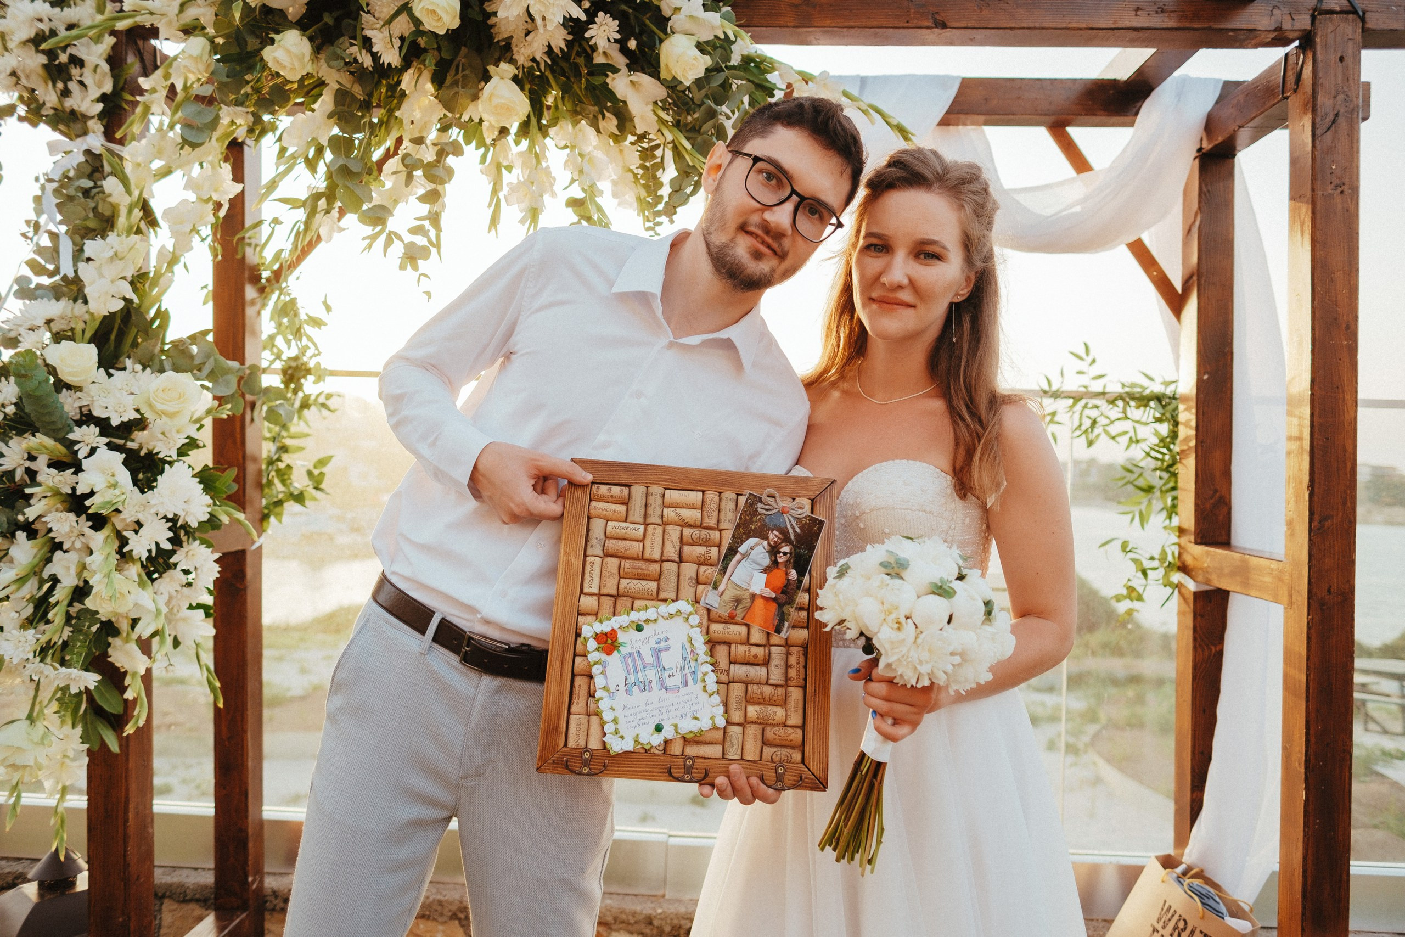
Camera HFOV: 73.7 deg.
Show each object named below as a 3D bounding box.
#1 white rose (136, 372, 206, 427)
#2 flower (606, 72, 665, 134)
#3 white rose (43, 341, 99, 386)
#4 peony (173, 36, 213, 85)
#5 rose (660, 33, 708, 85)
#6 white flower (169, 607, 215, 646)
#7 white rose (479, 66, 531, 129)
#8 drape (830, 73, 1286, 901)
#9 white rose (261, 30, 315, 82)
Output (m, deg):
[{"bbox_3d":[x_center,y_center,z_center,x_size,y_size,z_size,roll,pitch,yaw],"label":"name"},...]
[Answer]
[{"bbox_3d":[-0.806,-0.106,1.420,0.104,0.082,0.080,0,-9,-24],"label":"white rose"},{"bbox_3d":[-0.107,-0.595,1.520,0.096,0.099,0.080,0,12,-18],"label":"flower"},{"bbox_3d":[-0.985,-0.163,1.460,0.087,0.067,0.075,0,-14,-24],"label":"white rose"},{"bbox_3d":[-0.847,-0.679,1.560,0.065,0.079,0.065,0,14,-12],"label":"peony"},{"bbox_3d":[-0.031,-0.655,1.500,0.076,0.081,0.075,0,15,-18],"label":"rose"},{"bbox_3d":[-0.828,0.256,1.520,0.072,0.061,0.055,0,9,-30],"label":"white flower"},{"bbox_3d":[-0.310,-0.582,1.470,0.083,0.096,0.080,0,27,-7],"label":"white rose"},{"bbox_3d":[0.827,0.054,2.250,1.100,1.990,0.400,0,1,5],"label":"drape"},{"bbox_3d":[-0.673,-0.670,1.520,0.086,0.080,0.075,0,21,-3],"label":"white rose"}]

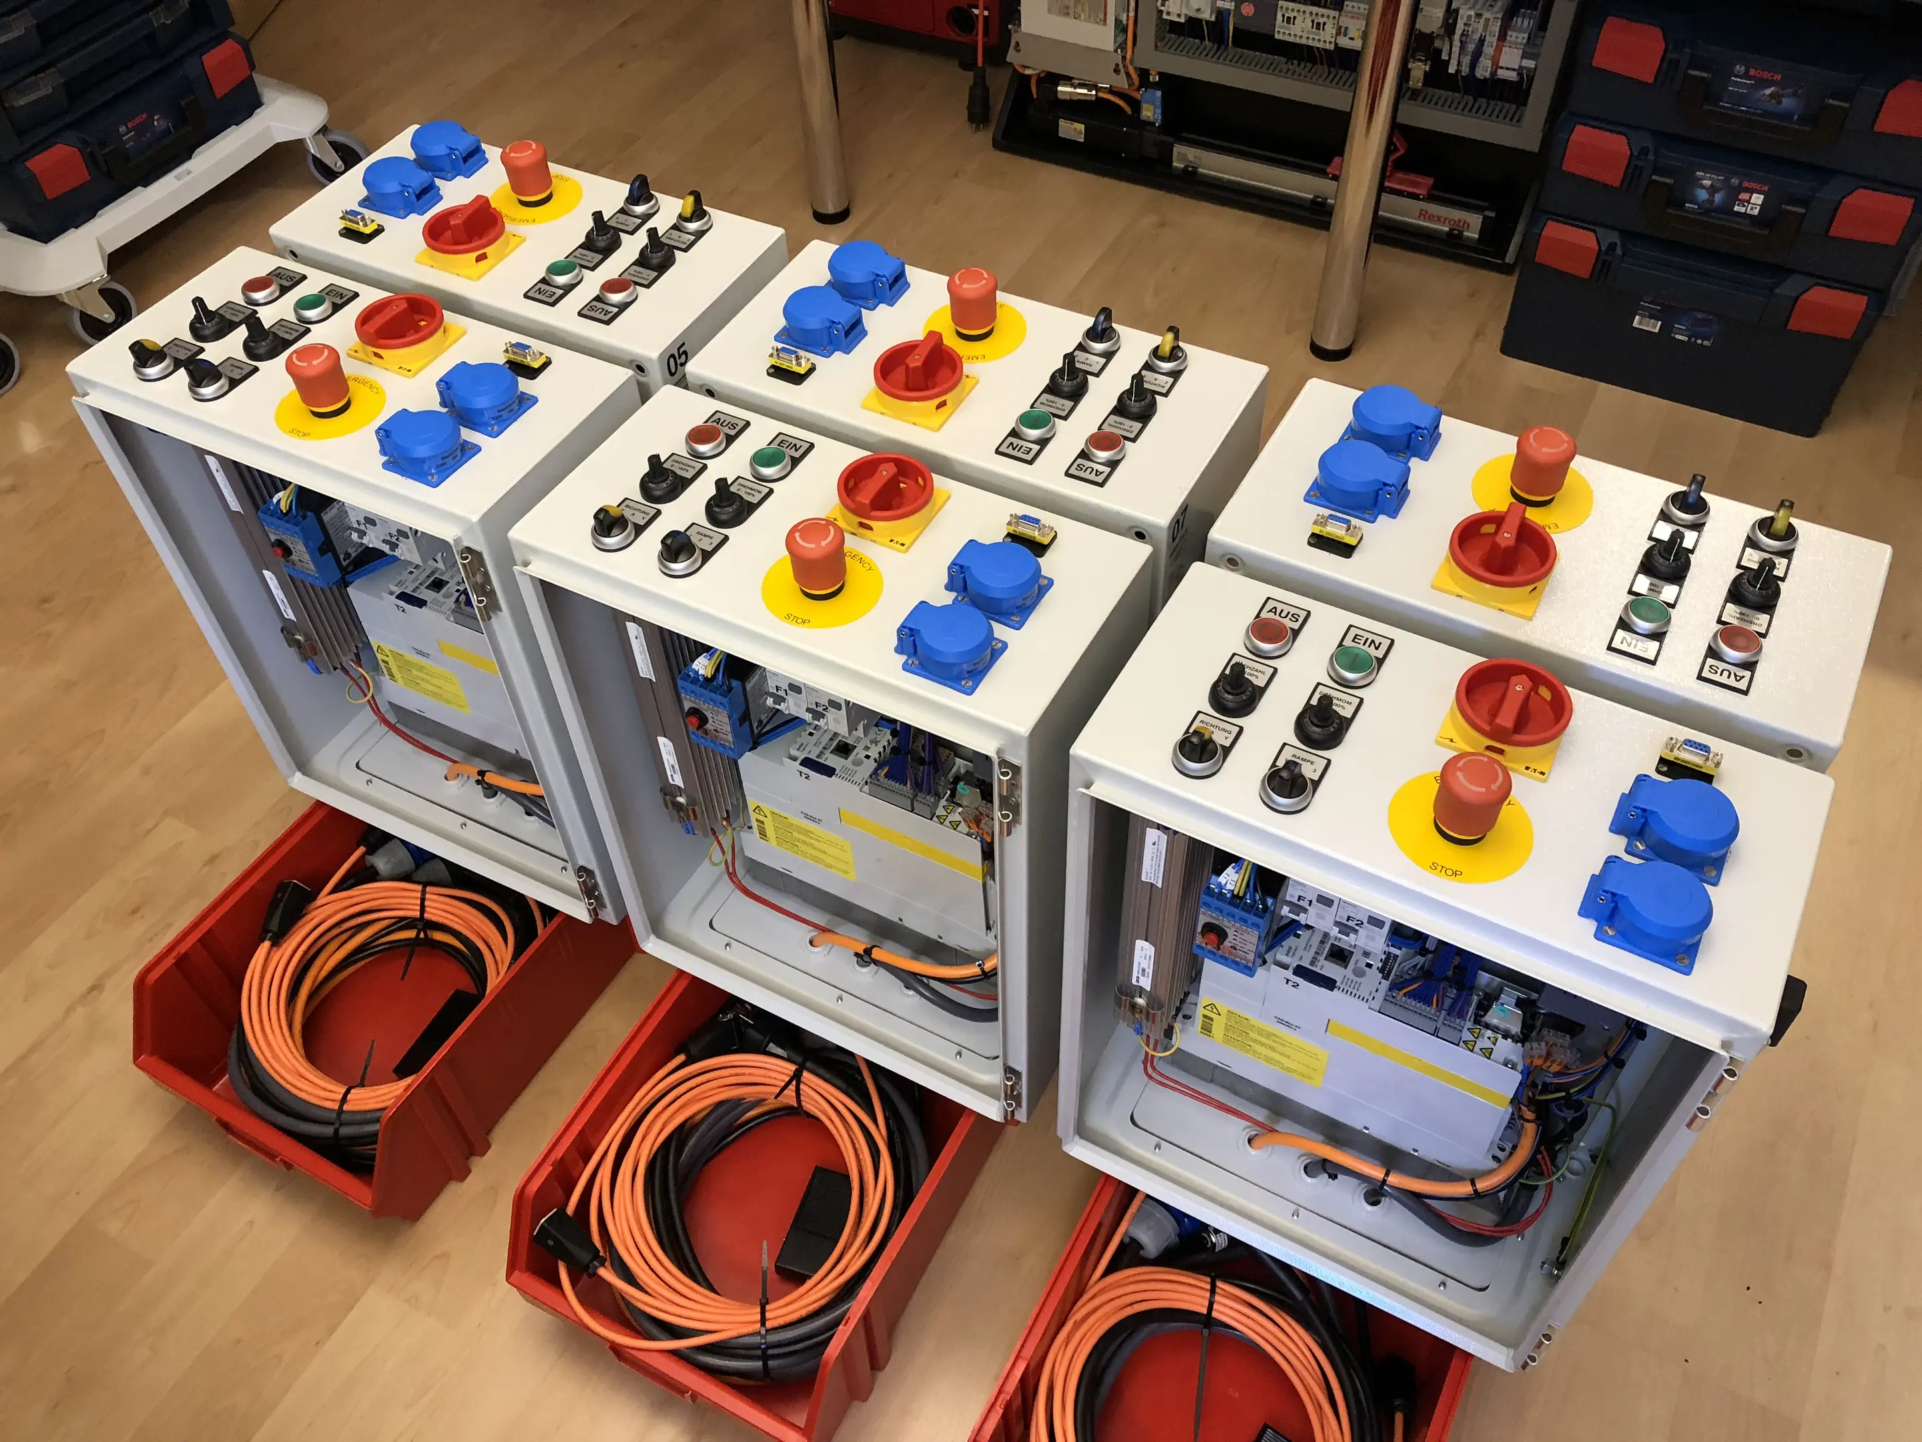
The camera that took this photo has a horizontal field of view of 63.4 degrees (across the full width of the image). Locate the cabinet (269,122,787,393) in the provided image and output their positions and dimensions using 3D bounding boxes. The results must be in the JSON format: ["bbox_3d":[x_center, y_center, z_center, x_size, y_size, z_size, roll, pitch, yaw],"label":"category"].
[{"bbox_3d":[-0.352,-0.262,1.477,0.400,0.535,0.204,21,53,19],"label":"cabinet"}]

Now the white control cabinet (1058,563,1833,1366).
[{"bbox_3d":[0.288,0.183,1.086,0.400,0.535,0.204,22,54,20],"label":"white control cabinet"}]

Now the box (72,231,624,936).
[{"bbox_3d":[-0.465,-0.112,1.361,0.400,0.535,0.204,20,53,18],"label":"box"}]

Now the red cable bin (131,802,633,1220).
[{"bbox_3d":[-0.519,0.220,1.561,0.310,0.200,0.500,22,54,20],"label":"red cable bin"}]

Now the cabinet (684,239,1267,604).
[{"bbox_3d":[0.021,-0.120,1.355,0.400,0.535,0.204,21,53,19],"label":"cabinet"}]

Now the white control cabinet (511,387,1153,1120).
[{"bbox_3d":[-0.088,0.035,1.229,0.400,0.535,0.204,21,53,19],"label":"white control cabinet"}]

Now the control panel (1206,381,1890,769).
[{"bbox_3d":[0.399,0.025,1.213,0.400,0.535,0.204,22,54,20],"label":"control panel"}]

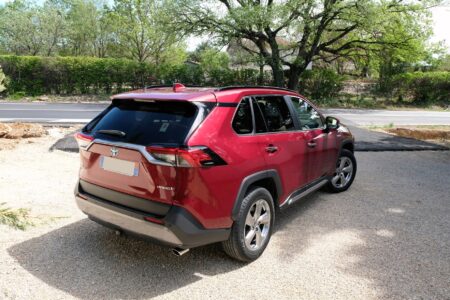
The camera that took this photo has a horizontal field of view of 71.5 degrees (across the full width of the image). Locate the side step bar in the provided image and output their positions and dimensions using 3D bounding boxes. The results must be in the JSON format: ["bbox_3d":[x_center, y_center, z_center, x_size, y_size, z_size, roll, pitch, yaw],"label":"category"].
[{"bbox_3d":[1.089,0.515,3.987,0.130,0.100,1.500,7,12,36],"label":"side step bar"}]

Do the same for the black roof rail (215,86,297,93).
[{"bbox_3d":[0.431,-0.666,3.474,0.050,0.075,1.780,7,12,36],"label":"black roof rail"}]

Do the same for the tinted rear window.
[{"bbox_3d":[-0.790,-0.246,2.880,1.340,0.460,0.130,7,-25,36],"label":"tinted rear window"}]

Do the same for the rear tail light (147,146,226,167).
[{"bbox_3d":[-0.313,0.037,2.530,0.530,0.170,0.430,7,12,36],"label":"rear tail light"}]

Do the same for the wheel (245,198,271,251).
[{"bbox_3d":[0.265,0.715,3.075,0.190,0.495,0.495,7,12,36],"label":"wheel"}]

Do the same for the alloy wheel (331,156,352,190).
[{"bbox_3d":[1.878,0.355,5.192,0.495,0.495,0.190,-5,11,-27],"label":"alloy wheel"}]

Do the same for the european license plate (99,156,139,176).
[{"bbox_3d":[-0.921,0.142,2.741,0.530,0.125,0.020,7,12,36],"label":"european license plate"}]

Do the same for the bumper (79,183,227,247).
[{"bbox_3d":[-0.812,0.534,2.972,1.800,0.410,0.570,7,12,36],"label":"bumper"}]

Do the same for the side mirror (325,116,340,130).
[{"bbox_3d":[1.498,-0.362,4.339,0.215,0.175,0.140,7,12,36],"label":"side mirror"}]

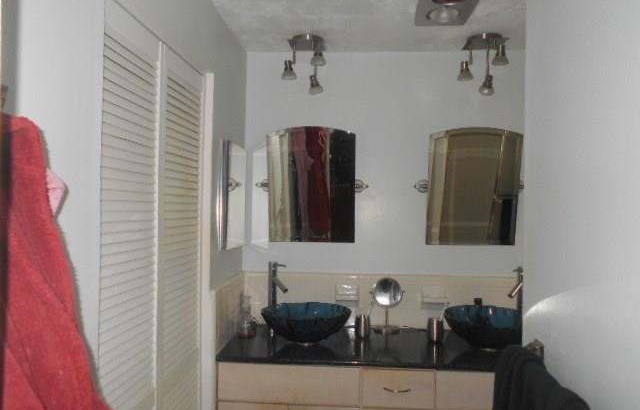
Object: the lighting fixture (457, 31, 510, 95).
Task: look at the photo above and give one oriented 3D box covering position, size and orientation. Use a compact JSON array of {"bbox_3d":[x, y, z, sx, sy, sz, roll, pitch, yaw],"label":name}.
[{"bbox_3d":[0.822,-0.695,2.433,0.265,0.292,0.240,1,0,4],"label":"lighting fixture"}]

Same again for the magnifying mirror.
[{"bbox_3d":[0.360,0.537,2.579,0.184,0.293,0.130,1,0,4],"label":"magnifying mirror"}]

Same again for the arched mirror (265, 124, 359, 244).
[{"bbox_3d":[-0.045,-0.104,2.613,0.480,0.645,0.020,1,11,4],"label":"arched mirror"}]

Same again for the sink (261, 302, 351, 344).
[{"bbox_3d":[-0.066,0.596,2.362,0.447,0.161,0.438,1,0,4],"label":"sink"}]

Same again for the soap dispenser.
[{"bbox_3d":[-0.364,0.566,2.443,0.089,0.212,0.085,1,0,-26],"label":"soap dispenser"}]

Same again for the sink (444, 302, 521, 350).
[{"bbox_3d":[0.819,0.606,2.301,0.447,0.168,0.438,1,0,4],"label":"sink"}]

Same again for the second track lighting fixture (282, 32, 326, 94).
[{"bbox_3d":[-0.083,-0.711,2.495,0.245,0.286,0.230,1,0,4],"label":"second track lighting fixture"}]

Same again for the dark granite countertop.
[{"bbox_3d":[0.353,0.698,2.365,1.630,0.030,0.565,1,0,4],"label":"dark granite countertop"}]

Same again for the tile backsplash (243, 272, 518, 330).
[{"bbox_3d":[0.368,0.532,2.642,1.612,0.303,0.015,1,0,4],"label":"tile backsplash"}]

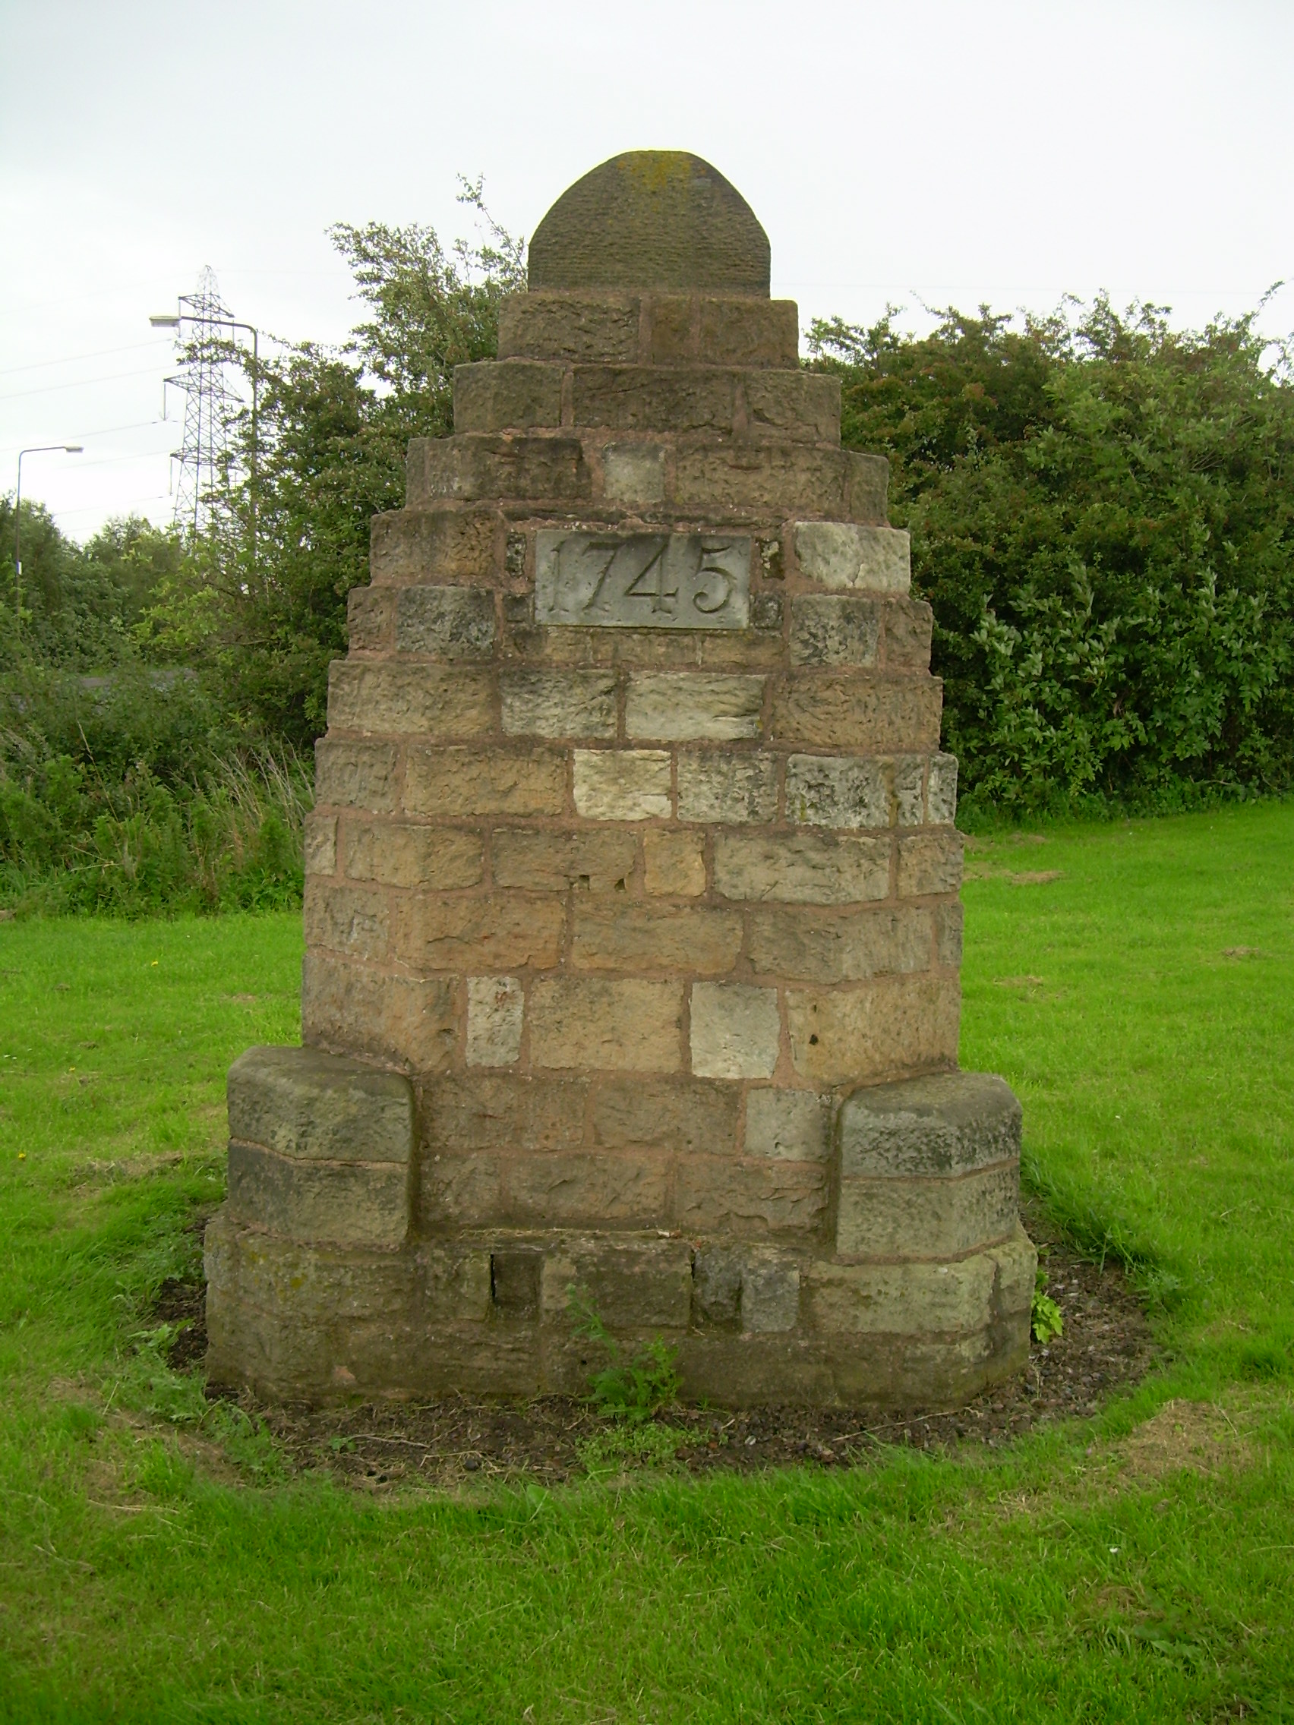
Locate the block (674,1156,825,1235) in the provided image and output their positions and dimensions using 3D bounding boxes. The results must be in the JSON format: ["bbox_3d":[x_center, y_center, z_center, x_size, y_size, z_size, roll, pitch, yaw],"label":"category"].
[{"bbox_3d":[0.249,0.792,4.632,0.359,0.184,0.200,2,5,0],"label":"block"}]

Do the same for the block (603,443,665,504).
[{"bbox_3d":[-0.026,-0.894,4.410,0.145,0.138,0.160,2,4,1],"label":"block"}]

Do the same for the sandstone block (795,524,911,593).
[{"bbox_3d":[0.486,-0.733,4.604,0.271,0.161,0.200,2,5,0],"label":"sandstone block"}]

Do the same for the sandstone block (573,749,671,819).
[{"bbox_3d":[-0.055,-0.179,4.237,0.219,0.151,0.150,2,6,0],"label":"sandstone block"}]

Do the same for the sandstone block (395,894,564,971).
[{"bbox_3d":[-0.397,0.158,4.580,0.397,0.172,0.200,2,5,0],"label":"sandstone block"}]

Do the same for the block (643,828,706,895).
[{"bbox_3d":[0.061,-0.008,4.234,0.136,0.149,0.140,2,6,0],"label":"block"}]

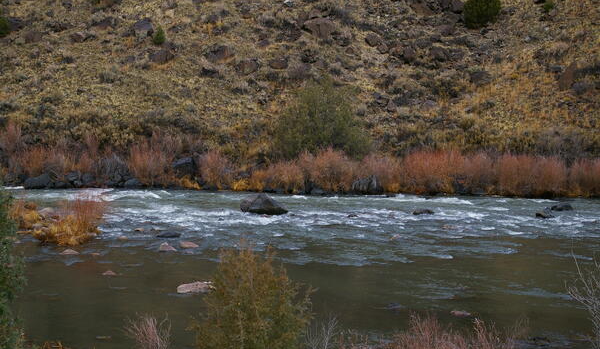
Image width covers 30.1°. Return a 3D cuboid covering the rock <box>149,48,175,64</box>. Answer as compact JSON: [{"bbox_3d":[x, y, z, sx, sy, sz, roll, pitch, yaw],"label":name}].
[{"bbox_3d":[-9.201,-7.884,74.388,1.724,0.976,1.293,0,6,0],"label":"rock"}]

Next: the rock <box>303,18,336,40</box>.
[{"bbox_3d":[1.424,-10.664,81.500,2.484,1.595,1.863,0,5,0],"label":"rock"}]

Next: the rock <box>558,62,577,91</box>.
[{"bbox_3d":[17.209,-6.305,71.777,1.153,1.816,0.923,0,6,0],"label":"rock"}]

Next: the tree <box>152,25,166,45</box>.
[{"bbox_3d":[-9.651,-9.565,76.778,0.926,1.303,0.926,0,6,0],"label":"tree"}]

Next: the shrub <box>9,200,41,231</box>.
[{"bbox_3d":[-11.401,1.633,46.338,1.412,1.196,1.200,0,5,0],"label":"shrub"}]

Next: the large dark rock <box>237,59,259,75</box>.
[{"bbox_3d":[-3.459,-7.083,73.856,1.482,0.994,1.186,0,6,0],"label":"large dark rock"}]

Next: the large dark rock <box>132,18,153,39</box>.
[{"bbox_3d":[-11.505,-10.664,81.500,1.461,1.595,1.315,0,5,0],"label":"large dark rock"}]

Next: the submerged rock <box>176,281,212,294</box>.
[{"bbox_3d":[-3.187,3.490,34.186,1.181,0.340,0.768,0,6,0],"label":"submerged rock"}]

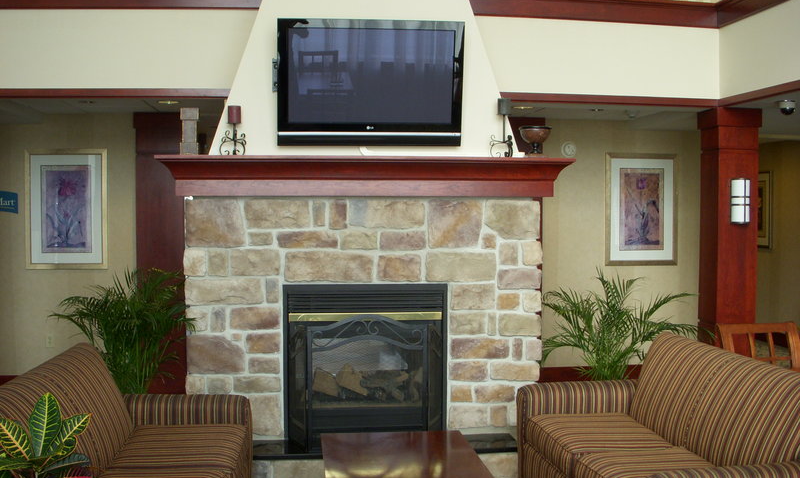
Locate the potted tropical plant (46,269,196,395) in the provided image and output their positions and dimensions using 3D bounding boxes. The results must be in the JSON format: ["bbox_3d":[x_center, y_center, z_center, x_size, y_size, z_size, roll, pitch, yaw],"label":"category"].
[{"bbox_3d":[-1.751,0.806,5.561,0.828,1.253,0.783,0,2,-7],"label":"potted tropical plant"}]

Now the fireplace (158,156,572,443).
[{"bbox_3d":[-0.213,0.404,5.582,2.500,1.799,0.720,0,2,-7],"label":"fireplace"}]

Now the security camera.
[{"bbox_3d":[2.832,-0.964,6.435,0.136,0.113,0.136,0,2,-7],"label":"security camera"}]

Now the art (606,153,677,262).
[{"bbox_3d":[2.236,-0.273,8.123,0.688,1.035,0.045,0,2,-7],"label":"art"}]

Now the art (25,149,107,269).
[{"bbox_3d":[-2.866,-0.251,7.537,0.679,1.025,0.045,0,2,-7],"label":"art"}]

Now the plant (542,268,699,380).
[{"bbox_3d":[1.546,0.808,6.155,1.073,1.220,1.015,0,2,-7],"label":"plant"}]

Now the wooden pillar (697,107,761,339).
[{"bbox_3d":[2.645,0.176,7.097,0.355,2.420,0.355,0,2,-7],"label":"wooden pillar"}]

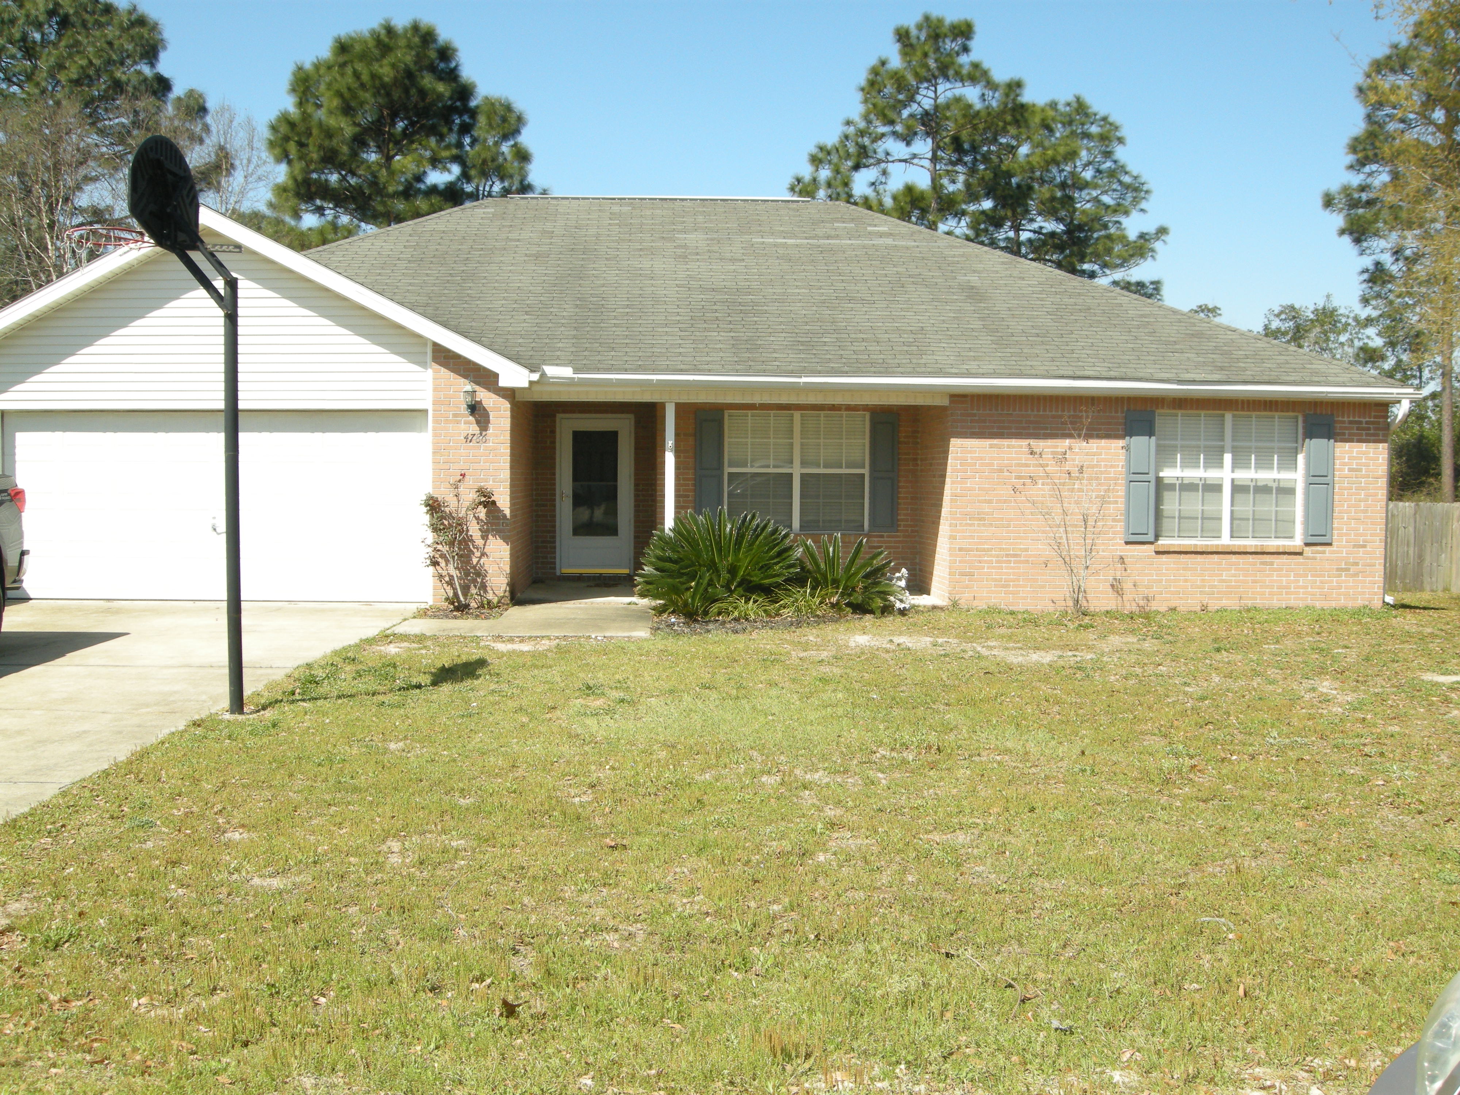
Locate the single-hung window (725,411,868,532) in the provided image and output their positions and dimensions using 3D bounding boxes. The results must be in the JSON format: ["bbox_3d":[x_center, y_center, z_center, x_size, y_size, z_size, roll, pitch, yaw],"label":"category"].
[{"bbox_3d":[0.840,-0.940,18.433,1.810,1.500,0.100,0,3,-2],"label":"single-hung window"}]

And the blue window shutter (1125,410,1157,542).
[{"bbox_3d":[4.746,-0.820,17.070,0.355,1.520,0.040,0,3,-2],"label":"blue window shutter"}]

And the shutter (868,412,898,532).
[{"bbox_3d":[1.921,-0.933,18.402,0.365,1.500,0.035,0,3,-2],"label":"shutter"}]

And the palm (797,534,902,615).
[{"bbox_3d":[1.283,0.294,16.200,1.200,0.880,1.150,0,3,-2],"label":"palm"}]

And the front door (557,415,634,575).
[{"bbox_3d":[-1.772,-0.688,19.465,1.010,2.080,0.090,0,3,-2],"label":"front door"}]

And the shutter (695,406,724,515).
[{"bbox_3d":[-0.257,-0.971,18.570,0.355,1.500,0.040,0,3,-2],"label":"shutter"}]

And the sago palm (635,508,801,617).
[{"bbox_3d":[-0.124,0.155,16.000,1.750,1.140,1.650,0,3,-2],"label":"sago palm"}]

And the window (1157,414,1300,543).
[{"bbox_3d":[5.693,-0.795,16.861,1.760,1.500,0.100,0,3,-2],"label":"window"}]

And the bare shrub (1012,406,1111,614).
[{"bbox_3d":[3.726,-0.430,16.600,1.140,2.360,0.900,0,3,-2],"label":"bare shrub"}]

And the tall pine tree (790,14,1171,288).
[{"bbox_3d":[7.058,-8.000,41.700,10.500,14.500,9.500,0,3,-2],"label":"tall pine tree"}]

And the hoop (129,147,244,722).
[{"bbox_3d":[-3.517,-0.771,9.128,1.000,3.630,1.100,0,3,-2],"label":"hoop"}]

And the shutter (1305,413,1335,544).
[{"bbox_3d":[6.871,-0.795,17.200,0.355,1.520,0.040,0,3,-2],"label":"shutter"}]

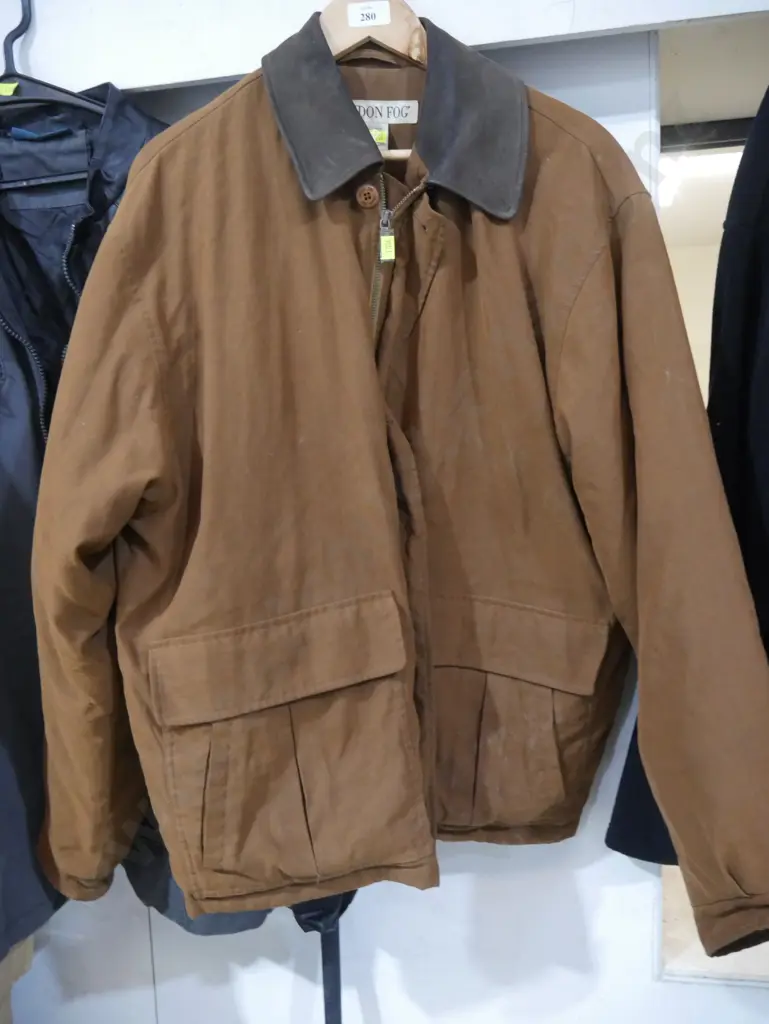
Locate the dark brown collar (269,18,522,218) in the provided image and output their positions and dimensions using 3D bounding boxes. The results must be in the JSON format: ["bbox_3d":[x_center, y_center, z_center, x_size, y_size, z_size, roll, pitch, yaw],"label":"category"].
[{"bbox_3d":[0.010,-0.366,0.775,0.250,0.200,0.135,-3,6,-10],"label":"dark brown collar"}]

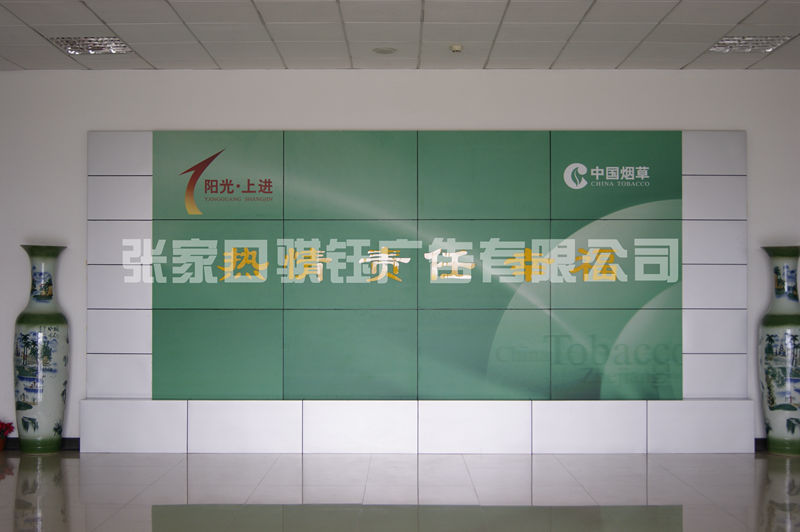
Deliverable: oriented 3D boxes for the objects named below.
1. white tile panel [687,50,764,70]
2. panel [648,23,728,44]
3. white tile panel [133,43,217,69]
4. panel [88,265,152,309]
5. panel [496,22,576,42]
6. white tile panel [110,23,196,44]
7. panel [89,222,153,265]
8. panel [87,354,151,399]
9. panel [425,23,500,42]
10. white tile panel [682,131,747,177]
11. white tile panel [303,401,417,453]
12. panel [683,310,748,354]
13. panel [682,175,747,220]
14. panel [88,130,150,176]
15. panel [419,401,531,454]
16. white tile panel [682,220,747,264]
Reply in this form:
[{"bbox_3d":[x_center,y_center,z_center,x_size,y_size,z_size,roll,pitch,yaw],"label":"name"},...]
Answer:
[{"bbox_3d":[2.877,-1.817,8.830,0.600,0.020,0.600,0,-1,0],"label":"white tile panel"},{"bbox_3d":[2.262,-1.833,7.792,0.600,0.025,0.600,0,-1,0],"label":"panel"},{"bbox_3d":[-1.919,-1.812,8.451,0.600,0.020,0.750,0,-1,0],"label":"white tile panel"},{"bbox_3d":[-2.516,0.187,8.998,0.584,0.401,0.040,0,-1,0],"label":"panel"},{"bbox_3d":[1.070,-1.839,7.824,0.600,0.020,0.600,0,-1,0],"label":"panel"},{"bbox_3d":[-1.917,-1.826,7.802,0.600,0.020,0.570,0,-1,0],"label":"white tile panel"},{"bbox_3d":[-2.518,-0.213,9.005,0.585,0.400,0.040,0,-1,0],"label":"panel"},{"bbox_3d":[-2.518,0.993,8.982,0.600,0.400,0.030,0,-1,0],"label":"panel"},{"bbox_3d":[0.468,-1.831,7.803,0.600,0.020,0.570,0,-1,0],"label":"panel"},{"bbox_3d":[2.876,-1.030,9.091,0.596,0.412,0.030,0,-1,0],"label":"white tile panel"},{"bbox_3d":[-0.350,1.429,8.858,1.021,0.472,0.030,0,-1,0],"label":"white tile panel"},{"bbox_3d":[2.833,0.594,8.994,0.600,0.400,0.030,0,-1,0],"label":"panel"},{"bbox_3d":[2.873,-0.620,9.081,0.597,0.408,0.030,0,-1,0],"label":"panel"},{"bbox_3d":[-2.525,-1.017,9.030,0.583,0.407,0.050,0,-1,0],"label":"panel"},{"bbox_3d":[0.652,1.404,8.735,0.992,0.462,0.050,0,-1,0],"label":"panel"},{"bbox_3d":[2.832,-0.214,9.018,0.582,0.401,0.050,0,-1,0],"label":"white tile panel"}]

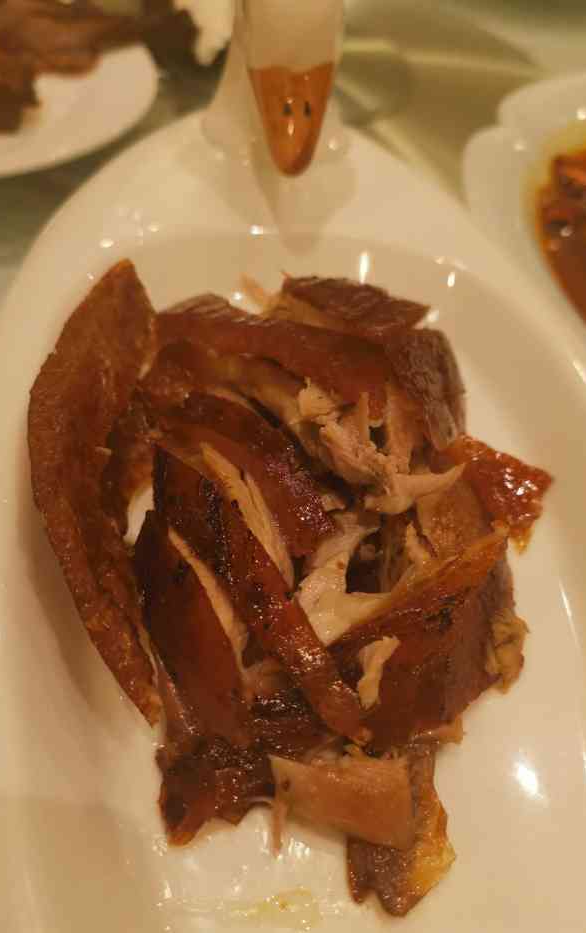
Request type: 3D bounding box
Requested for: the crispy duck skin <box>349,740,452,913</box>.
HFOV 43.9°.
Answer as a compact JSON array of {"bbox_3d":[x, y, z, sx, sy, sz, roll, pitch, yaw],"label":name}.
[{"bbox_3d":[0.032,0.104,0.212,0.032,0.012,0.049,0,55,0],"label":"crispy duck skin"}]

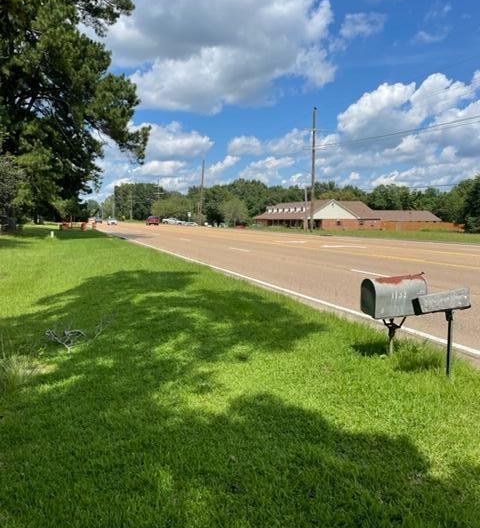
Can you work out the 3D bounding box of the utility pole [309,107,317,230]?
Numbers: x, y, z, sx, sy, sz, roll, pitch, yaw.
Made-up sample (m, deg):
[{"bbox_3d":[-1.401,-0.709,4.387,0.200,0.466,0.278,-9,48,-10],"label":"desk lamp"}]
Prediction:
[{"bbox_3d":[7.500,-9.540,49.280,0.350,12.550,0.350,0,6,0],"label":"utility pole"}]

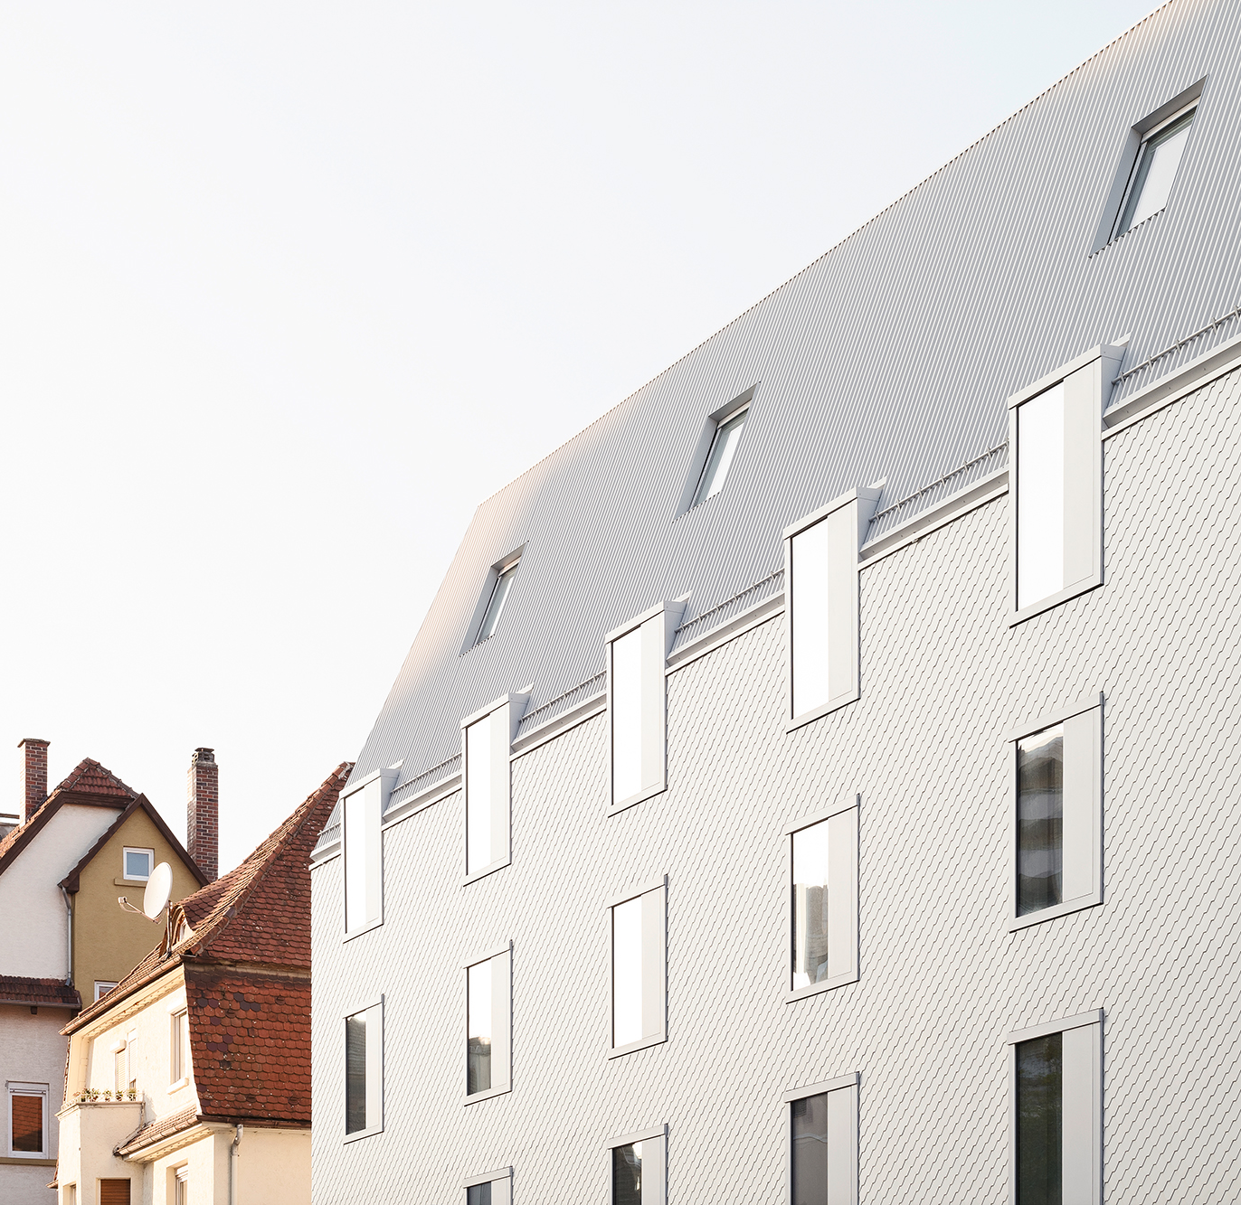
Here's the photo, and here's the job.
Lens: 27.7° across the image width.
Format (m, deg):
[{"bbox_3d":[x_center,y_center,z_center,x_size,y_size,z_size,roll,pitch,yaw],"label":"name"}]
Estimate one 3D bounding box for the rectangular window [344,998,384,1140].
[{"bbox_3d":[-3.800,7.007,37.569,0.150,1.950,1.460,8,-17,-28],"label":"rectangular window"}]

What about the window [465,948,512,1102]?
[{"bbox_3d":[-1.761,5.744,34.151,0.150,1.950,1.460,8,-17,-28],"label":"window"}]

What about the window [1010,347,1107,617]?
[{"bbox_3d":[4.343,-1.119,24.803,0.200,2.410,1.460,8,-17,-28],"label":"window"}]

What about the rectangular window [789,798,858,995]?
[{"bbox_3d":[2.148,3.137,26.319,0.150,1.916,1.292,6,-13,-28],"label":"rectangular window"}]

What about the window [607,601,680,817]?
[{"bbox_3d":[0.280,1.374,31.671,0.250,2.410,1.460,8,-17,-28],"label":"window"}]

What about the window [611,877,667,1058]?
[{"bbox_3d":[0.257,4.481,30.774,0.150,1.950,1.460,8,-17,-28],"label":"window"}]

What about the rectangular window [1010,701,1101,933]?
[{"bbox_3d":[4.079,1.983,23.355,0.150,1.920,1.315,6,-13,-28],"label":"rectangular window"}]

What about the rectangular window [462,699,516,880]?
[{"bbox_3d":[-1.645,2.440,32.201,0.220,2.144,1.289,6,-13,-28],"label":"rectangular window"}]

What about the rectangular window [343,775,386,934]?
[{"bbox_3d":[-3.534,3.574,35.100,0.220,2.136,1.261,6,-13,-28],"label":"rectangular window"}]

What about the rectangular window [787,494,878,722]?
[{"bbox_3d":[2.339,0.118,28.216,0.250,2.410,1.460,8,-17,-28],"label":"rectangular window"}]

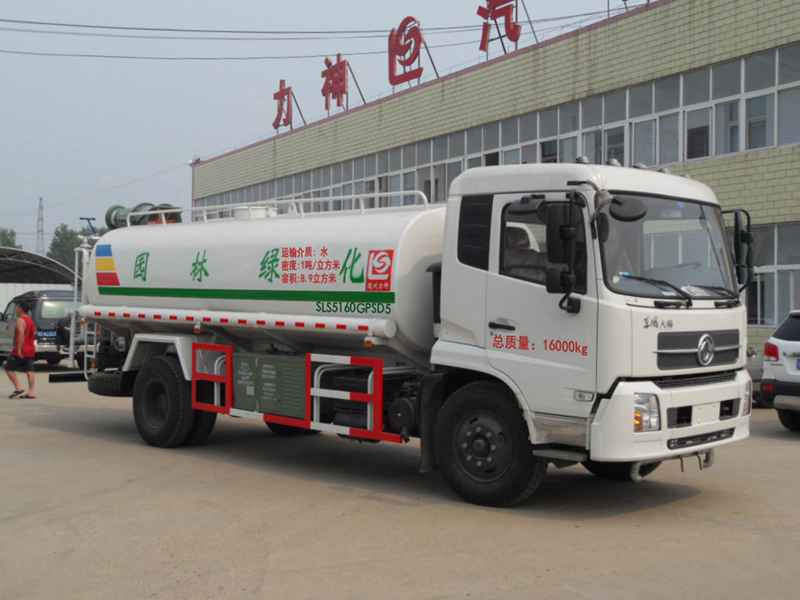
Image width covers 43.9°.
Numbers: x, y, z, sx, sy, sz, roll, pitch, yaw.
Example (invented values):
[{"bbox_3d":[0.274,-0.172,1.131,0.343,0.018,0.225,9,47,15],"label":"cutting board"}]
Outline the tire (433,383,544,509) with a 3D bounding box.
[{"bbox_3d":[0.748,1.221,8.405,1.040,1.040,0.270,1,0,40],"label":"tire"}]

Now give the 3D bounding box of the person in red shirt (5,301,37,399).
[{"bbox_3d":[-6.454,0.842,16.900,0.450,1.630,0.470,1,0,19],"label":"person in red shirt"}]

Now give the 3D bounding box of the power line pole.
[{"bbox_3d":[-108.630,-15.664,298.218,3.400,30.000,3.400,1,0,-29],"label":"power line pole"}]

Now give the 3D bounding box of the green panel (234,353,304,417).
[{"bbox_3d":[-1.198,0.855,10.323,1.179,0.617,0.440,1,0,44],"label":"green panel"}]

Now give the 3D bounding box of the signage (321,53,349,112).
[{"bbox_3d":[-2.616,-8.769,40.027,0.200,2.150,2.300,1,0,-29],"label":"signage"}]

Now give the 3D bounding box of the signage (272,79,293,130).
[{"bbox_3d":[-5.271,-8.824,44.796,0.200,2.100,2.150,1,0,-29],"label":"signage"}]

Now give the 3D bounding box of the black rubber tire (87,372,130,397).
[{"bbox_3d":[-3.571,1.088,12.976,1.040,0.270,1.040,1,0,44],"label":"black rubber tire"}]

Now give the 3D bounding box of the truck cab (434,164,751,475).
[{"bbox_3d":[1.749,0.086,8.785,2.030,2.430,2.360,1,0,44],"label":"truck cab"}]

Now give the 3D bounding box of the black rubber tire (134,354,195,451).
[{"bbox_3d":[-2.750,1.168,11.559,1.040,1.040,0.270,1,0,44],"label":"black rubber tire"}]

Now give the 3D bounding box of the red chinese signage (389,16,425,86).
[{"bbox_3d":[0.245,-8.710,34.887,0.200,2.150,2.250,1,0,-29],"label":"red chinese signage"}]

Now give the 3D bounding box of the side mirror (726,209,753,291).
[{"bbox_3d":[3.180,-0.464,9.289,0.140,0.730,0.220,1,0,44],"label":"side mirror"}]

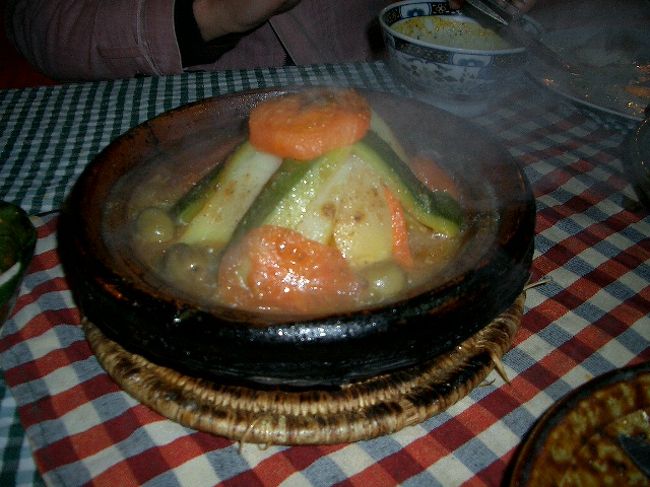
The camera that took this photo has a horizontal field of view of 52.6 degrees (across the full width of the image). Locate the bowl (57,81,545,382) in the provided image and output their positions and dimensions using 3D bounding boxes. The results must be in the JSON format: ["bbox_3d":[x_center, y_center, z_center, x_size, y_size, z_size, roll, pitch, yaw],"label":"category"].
[{"bbox_3d":[-0.015,-0.018,0.412,0.283,0.058,0.283,-1,38,1],"label":"bowl"}]

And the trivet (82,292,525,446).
[{"bbox_3d":[-0.013,0.010,0.428,0.279,0.017,0.279,-2,38,0],"label":"trivet"}]

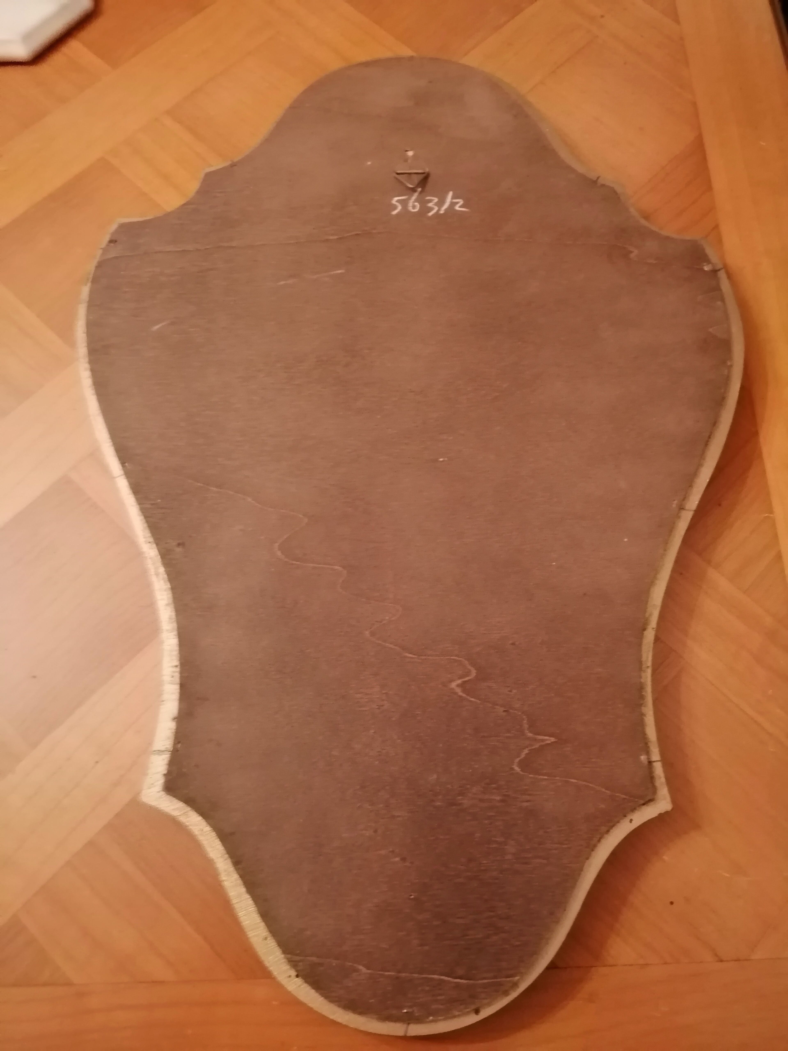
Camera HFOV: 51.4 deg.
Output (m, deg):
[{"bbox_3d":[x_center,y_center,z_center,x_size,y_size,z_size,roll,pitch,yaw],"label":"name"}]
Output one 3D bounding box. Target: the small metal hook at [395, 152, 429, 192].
[{"bbox_3d":[0.012,-0.246,0.565,0.024,0.006,0.035,-1,71,-3],"label":"small metal hook"}]

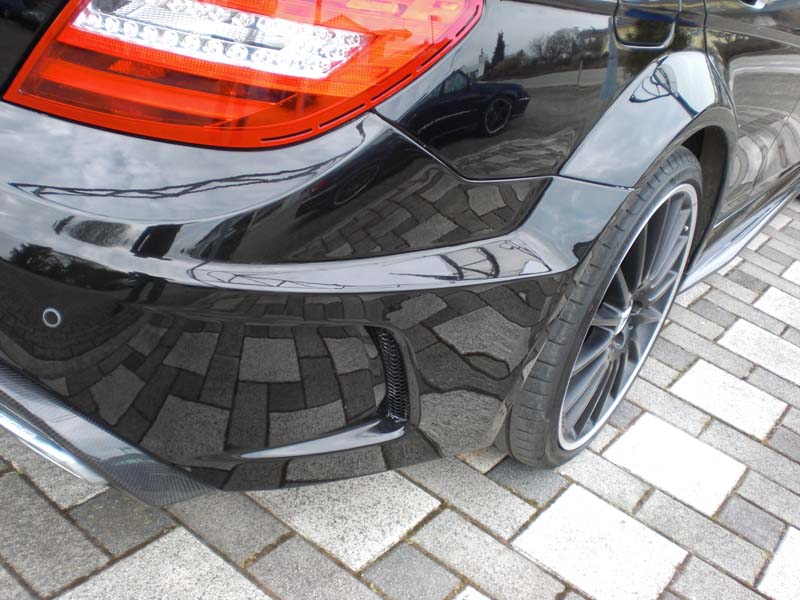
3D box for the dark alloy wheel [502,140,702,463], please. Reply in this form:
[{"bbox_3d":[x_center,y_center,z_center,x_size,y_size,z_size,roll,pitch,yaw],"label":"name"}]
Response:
[{"bbox_3d":[0.319,-0.015,1.622,0.270,0.648,0.648,28,29,26],"label":"dark alloy wheel"}]

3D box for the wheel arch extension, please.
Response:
[{"bbox_3d":[0.438,-0.200,1.485,0.130,0.430,0.750,28,29,26],"label":"wheel arch extension"}]

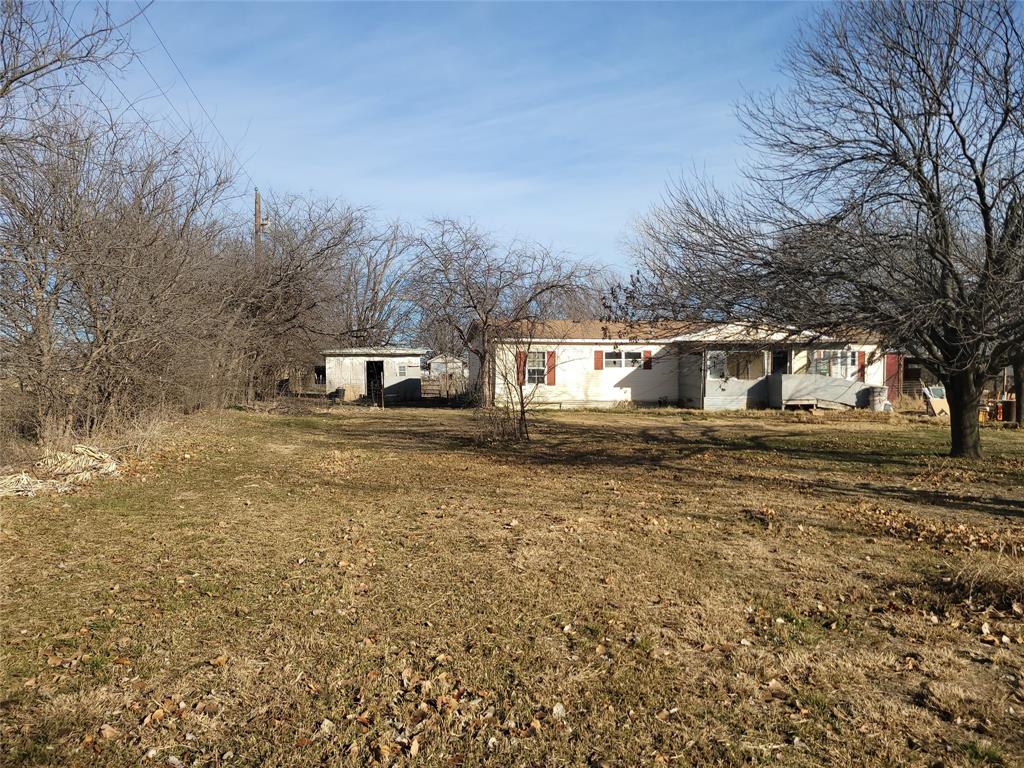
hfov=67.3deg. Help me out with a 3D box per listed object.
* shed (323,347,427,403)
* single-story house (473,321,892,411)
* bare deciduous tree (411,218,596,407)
[{"bbox_3d":[-7.369,-0.531,41.245,5.300,2.800,4.200,0,1,-10],"label":"shed"},{"bbox_3d":[7.951,-1.098,38.613,19.500,4.150,9.400,0,1,-11],"label":"single-story house"},{"bbox_3d":[-0.379,-3.020,33.128,8.000,8.200,7.300,0,1,0],"label":"bare deciduous tree"}]

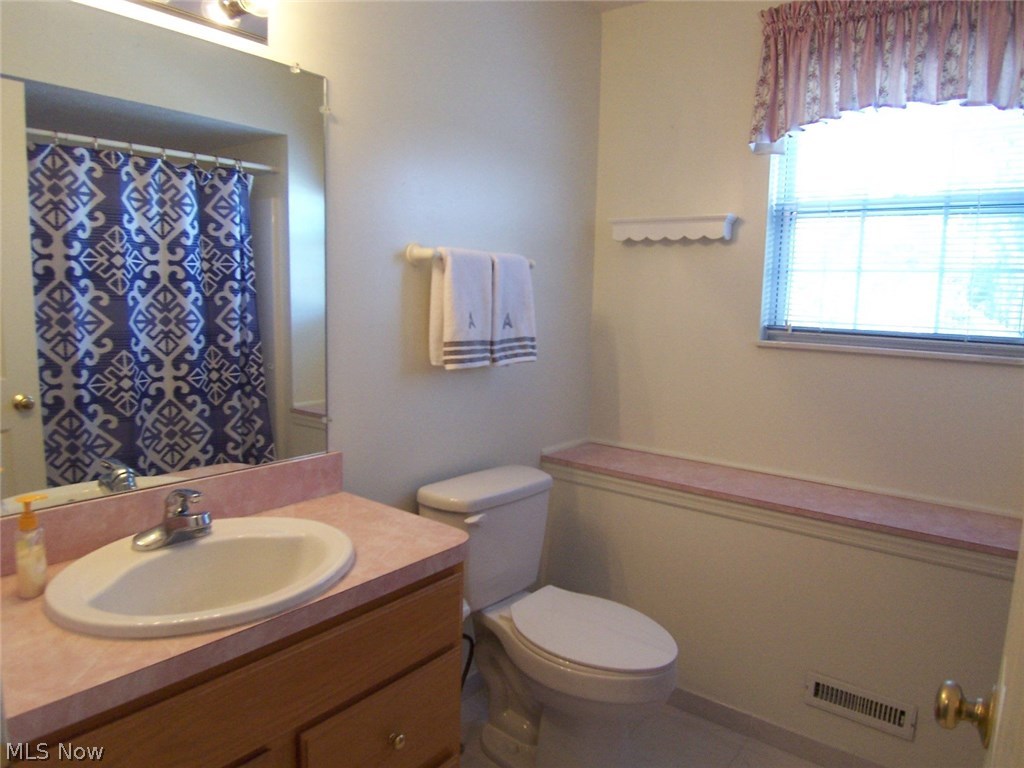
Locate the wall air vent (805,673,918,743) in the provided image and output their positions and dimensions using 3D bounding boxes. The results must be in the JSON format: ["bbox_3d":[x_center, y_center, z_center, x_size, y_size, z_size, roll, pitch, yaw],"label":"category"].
[{"bbox_3d":[0.974,0.896,1.905,0.275,0.099,0.018,7,9,38],"label":"wall air vent"}]

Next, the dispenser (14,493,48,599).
[{"bbox_3d":[-0.807,0.271,1.144,0.049,0.168,0.051,-6,10,-43],"label":"dispenser"}]

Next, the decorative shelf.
[{"bbox_3d":[0.555,-0.548,2.426,0.457,0.085,0.078,7,9,38],"label":"decorative shelf"}]

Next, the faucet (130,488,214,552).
[{"bbox_3d":[-0.642,0.264,1.345,0.163,0.097,0.153,7,9,38],"label":"faucet"}]

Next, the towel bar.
[{"bbox_3d":[-0.104,-0.379,2.072,0.081,0.066,0.512,7,9,38],"label":"towel bar"}]

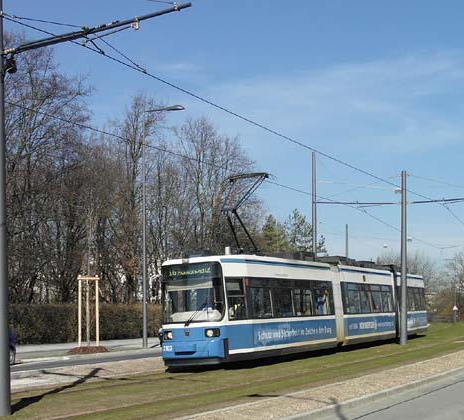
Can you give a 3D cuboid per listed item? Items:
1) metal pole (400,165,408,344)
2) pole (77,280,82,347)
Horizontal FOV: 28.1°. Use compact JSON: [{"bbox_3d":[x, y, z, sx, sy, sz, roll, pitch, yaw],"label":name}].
[{"bbox_3d":[7.106,1.976,38.700,0.240,7.266,0.240,0,-5,0],"label":"metal pole"},{"bbox_3d":[-5.736,3.850,35.000,0.090,2.690,0.090,0,-5,0],"label":"pole"}]

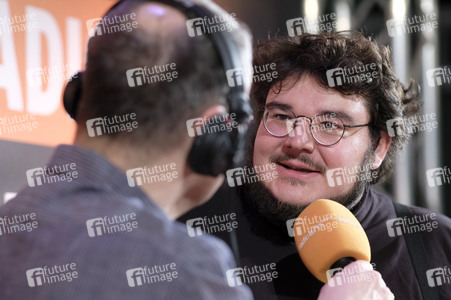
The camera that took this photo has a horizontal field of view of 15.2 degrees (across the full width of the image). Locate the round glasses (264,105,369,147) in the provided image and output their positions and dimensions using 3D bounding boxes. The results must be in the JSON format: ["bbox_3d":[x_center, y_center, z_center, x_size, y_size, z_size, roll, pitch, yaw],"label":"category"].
[{"bbox_3d":[0.131,-0.033,2.262,0.140,0.046,0.140,11,8,24],"label":"round glasses"}]

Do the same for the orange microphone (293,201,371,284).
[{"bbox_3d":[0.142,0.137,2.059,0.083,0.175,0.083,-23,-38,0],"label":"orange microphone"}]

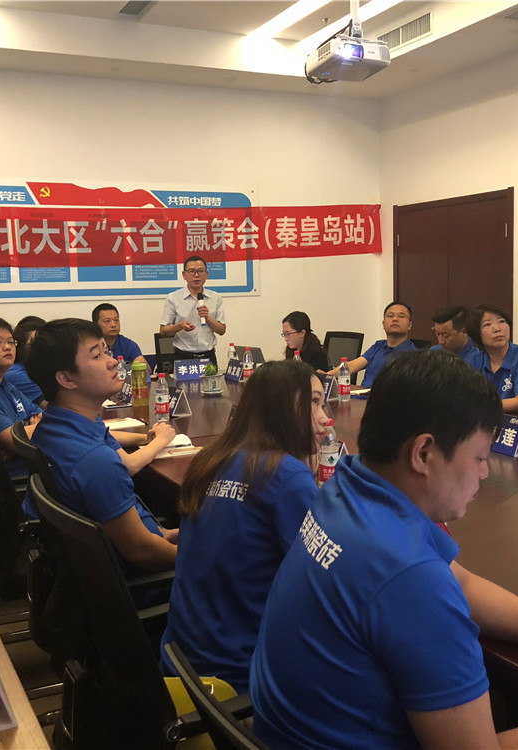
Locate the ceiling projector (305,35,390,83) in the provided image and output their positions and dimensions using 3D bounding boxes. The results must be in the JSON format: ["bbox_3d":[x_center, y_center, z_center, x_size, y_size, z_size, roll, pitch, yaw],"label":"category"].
[{"bbox_3d":[0.434,-1.515,3.890,0.305,0.095,0.265,-3,2,-24],"label":"ceiling projector"}]

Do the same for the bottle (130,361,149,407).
[{"bbox_3d":[-0.644,0.046,4.377,0.086,0.238,0.086,-4,7,-25],"label":"bottle"}]

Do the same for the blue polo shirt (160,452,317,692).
[{"bbox_3d":[-0.029,0.447,1.850,0.350,0.570,0.450,-6,8,-36],"label":"blue polo shirt"}]

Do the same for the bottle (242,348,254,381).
[{"bbox_3d":[-0.072,-0.068,5.266,0.066,0.228,0.066,-5,7,-25],"label":"bottle"}]

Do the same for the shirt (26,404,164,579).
[{"bbox_3d":[-0.499,0.357,2.355,0.350,0.570,0.470,-3,7,-18],"label":"shirt"}]

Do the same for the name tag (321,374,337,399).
[{"bbox_3d":[0.360,0.060,4.548,0.103,0.131,0.253,-5,7,-28],"label":"name tag"}]

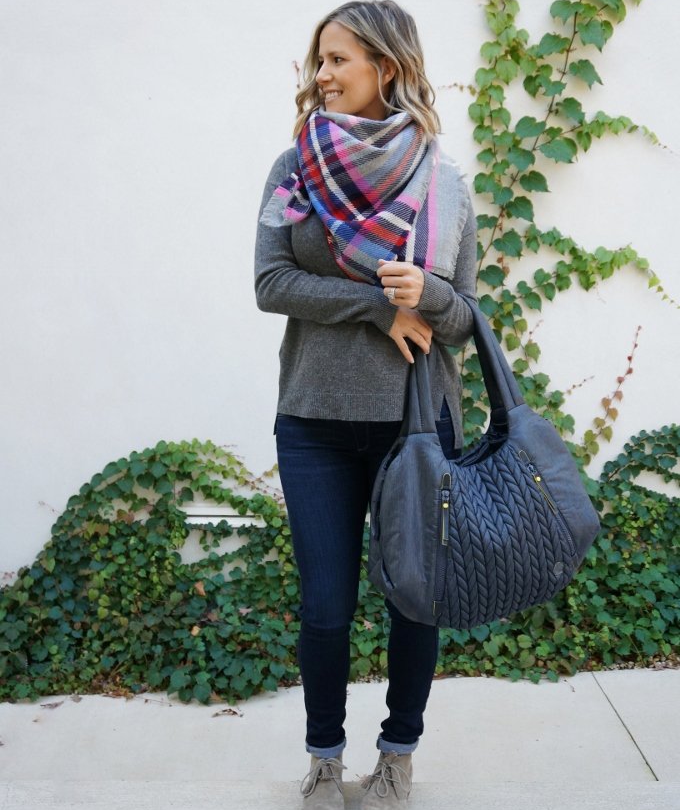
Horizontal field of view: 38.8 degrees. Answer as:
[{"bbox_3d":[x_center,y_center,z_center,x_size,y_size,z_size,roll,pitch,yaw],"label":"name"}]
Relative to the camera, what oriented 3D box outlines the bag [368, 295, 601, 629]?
[{"bbox_3d":[0.283,0.107,1.868,0.430,0.590,0.190,-9,9,-9],"label":"bag"}]

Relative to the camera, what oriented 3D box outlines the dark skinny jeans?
[{"bbox_3d":[0.057,0.354,2.091,0.370,0.820,0.250,0,7,3],"label":"dark skinny jeans"}]

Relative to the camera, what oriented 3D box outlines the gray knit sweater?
[{"bbox_3d":[0.055,-0.207,1.947,0.450,0.640,0.320,2,10,12],"label":"gray knit sweater"}]

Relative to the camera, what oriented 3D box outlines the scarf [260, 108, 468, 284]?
[{"bbox_3d":[0.049,-0.409,1.914,0.390,0.320,0.270,1,7,5],"label":"scarf"}]

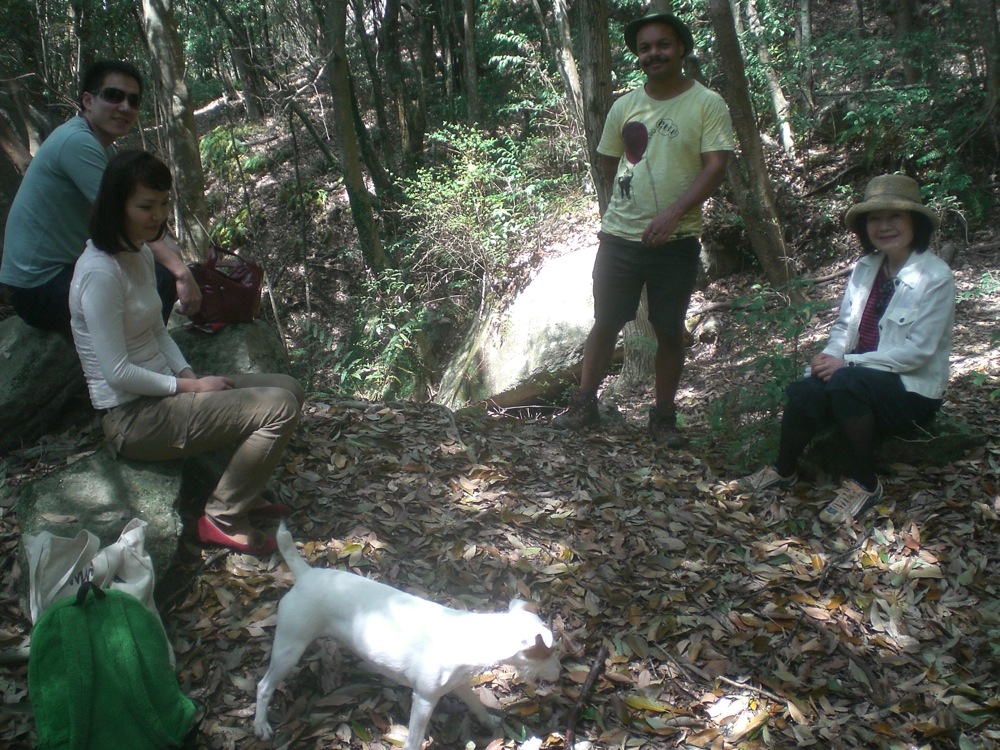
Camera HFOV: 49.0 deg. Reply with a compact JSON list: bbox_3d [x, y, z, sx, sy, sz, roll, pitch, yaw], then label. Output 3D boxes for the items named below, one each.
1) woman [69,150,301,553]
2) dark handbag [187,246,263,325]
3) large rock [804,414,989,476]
[{"bbox_3d":[-0.882,-0.061,3.100,0.670,1.140,0.470,0,12,2],"label":"woman"},{"bbox_3d":[-0.913,-0.298,3.650,0.250,0.250,0.140,-1,12,-3],"label":"dark handbag"},{"bbox_3d":[1.437,0.259,3.980,0.640,0.200,0.450,2,12,11],"label":"large rock"}]

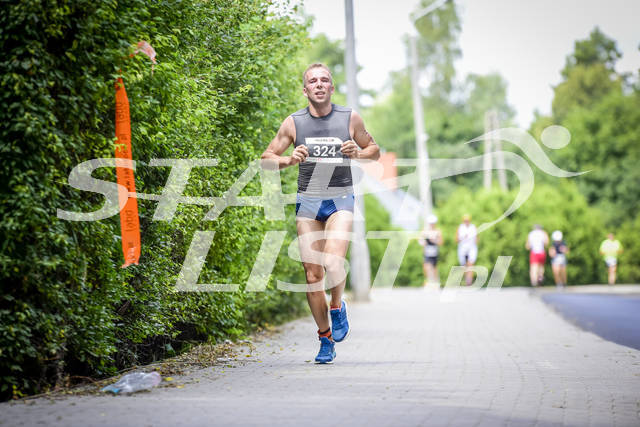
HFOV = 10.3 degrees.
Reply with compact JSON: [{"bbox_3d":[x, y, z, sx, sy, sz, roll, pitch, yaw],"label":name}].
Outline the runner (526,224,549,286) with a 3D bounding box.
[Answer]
[{"bbox_3d":[6.306,1.222,103.000,0.600,1.780,0.650,-2,-1,3],"label":"runner"}]

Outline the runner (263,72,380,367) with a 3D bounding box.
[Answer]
[{"bbox_3d":[-0.001,-0.004,20.900,0.680,1.755,0.720,-2,-1,1],"label":"runner"}]

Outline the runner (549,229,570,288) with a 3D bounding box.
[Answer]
[{"bbox_3d":[6.850,1.319,102.000,0.550,1.650,0.600,-2,-1,5],"label":"runner"}]

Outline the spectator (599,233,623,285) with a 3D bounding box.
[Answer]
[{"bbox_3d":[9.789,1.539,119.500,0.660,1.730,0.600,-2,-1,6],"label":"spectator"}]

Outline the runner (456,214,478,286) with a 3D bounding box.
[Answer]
[{"bbox_3d":[3.588,0.900,86.500,0.530,1.740,0.680,-2,-1,2],"label":"runner"}]

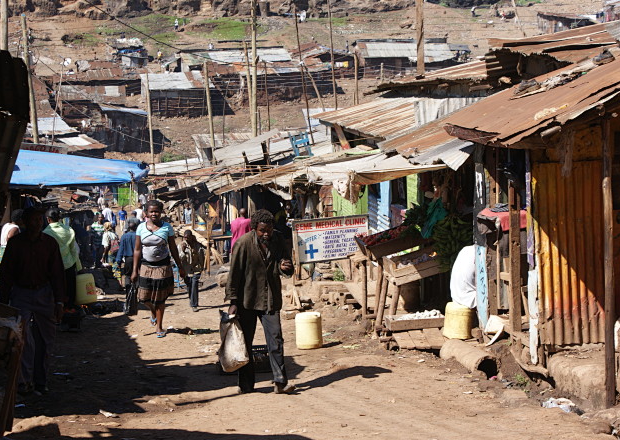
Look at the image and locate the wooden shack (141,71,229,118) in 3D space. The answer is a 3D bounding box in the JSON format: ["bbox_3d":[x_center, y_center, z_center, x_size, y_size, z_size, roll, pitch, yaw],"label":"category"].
[{"bbox_3d":[-10.794,-10.625,127.000,5.800,3.300,3.500,-2,3,-7],"label":"wooden shack"}]

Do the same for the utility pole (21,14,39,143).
[{"bbox_3d":[-9.550,-3.310,52.000,0.160,7.600,0.160,-6,1,0],"label":"utility pole"}]

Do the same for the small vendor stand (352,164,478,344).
[{"bbox_3d":[1.270,0.423,18.400,1.250,2.120,1.900,-1,1,-14],"label":"small vendor stand"}]

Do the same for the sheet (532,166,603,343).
[{"bbox_3d":[2.188,0.275,12.700,0.600,1.560,0.050,-3,3,0],"label":"sheet"}]

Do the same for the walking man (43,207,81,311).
[{"bbox_3d":[-3.514,0.660,21.300,0.520,1.650,0.420,-1,1,-20],"label":"walking man"}]

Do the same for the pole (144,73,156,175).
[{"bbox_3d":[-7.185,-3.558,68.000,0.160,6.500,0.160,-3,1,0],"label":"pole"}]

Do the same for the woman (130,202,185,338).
[{"bbox_3d":[-1.818,0.588,18.000,0.620,1.620,0.420,-1,1,3],"label":"woman"}]

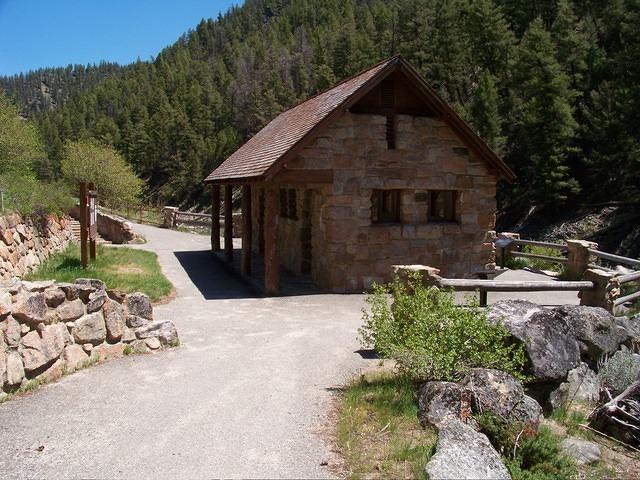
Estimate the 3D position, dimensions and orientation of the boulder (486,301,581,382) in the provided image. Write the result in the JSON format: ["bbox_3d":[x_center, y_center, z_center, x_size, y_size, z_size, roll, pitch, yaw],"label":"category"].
[{"bbox_3d":[2.637,1.248,7.500,1.030,0.820,1.000,2,5,20],"label":"boulder"}]

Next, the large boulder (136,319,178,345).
[{"bbox_3d":[-1.911,1.078,7.143,0.370,0.290,0.510,3,6,35],"label":"large boulder"}]

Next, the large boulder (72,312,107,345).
[{"bbox_3d":[-2.664,1.023,7.050,0.390,0.350,0.350,-2,5,-21],"label":"large boulder"}]

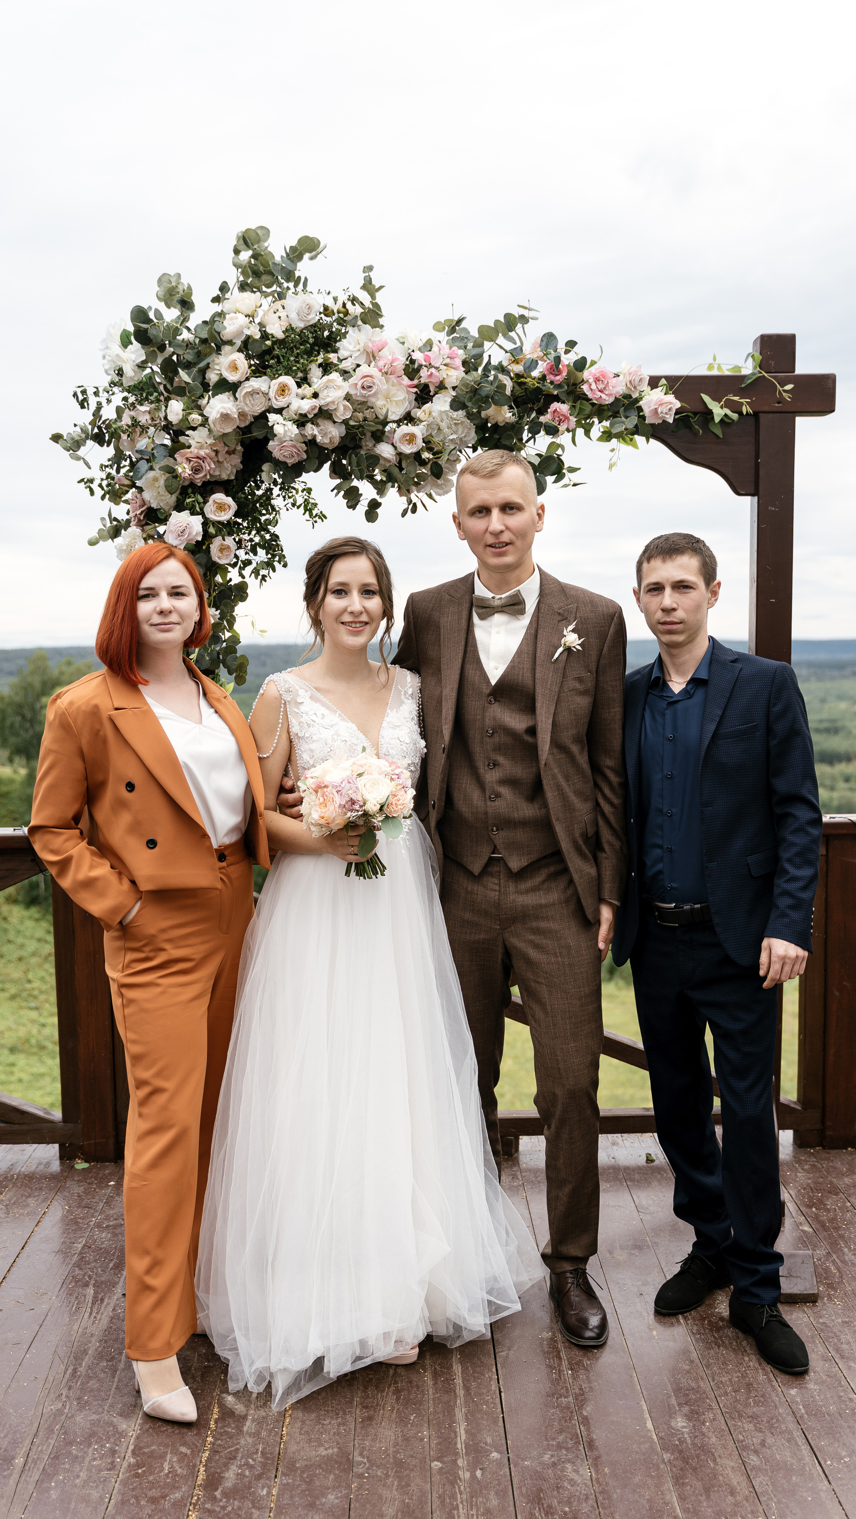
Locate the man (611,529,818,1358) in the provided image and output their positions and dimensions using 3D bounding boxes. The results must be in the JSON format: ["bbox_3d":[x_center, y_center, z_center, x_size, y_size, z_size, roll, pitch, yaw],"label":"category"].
[{"bbox_3d":[0.606,0.367,3.002,0.490,1.665,0.400,2,5,25],"label":"man"}]

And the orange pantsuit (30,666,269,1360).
[{"bbox_3d":[-0.553,0.466,2.838,0.460,1.300,0.340,-4,6,-36],"label":"orange pantsuit"}]

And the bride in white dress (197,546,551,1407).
[{"bbox_3d":[-0.154,0.385,2.953,0.680,1.655,0.630,-3,5,-25],"label":"bride in white dress"}]

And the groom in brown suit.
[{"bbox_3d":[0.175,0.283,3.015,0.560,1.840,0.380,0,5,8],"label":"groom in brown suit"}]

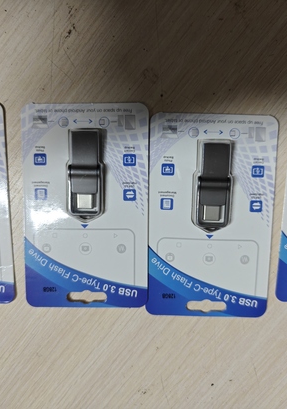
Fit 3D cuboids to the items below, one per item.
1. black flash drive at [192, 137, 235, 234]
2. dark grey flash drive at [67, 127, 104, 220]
[{"bbox_3d":[0.038,-0.009,0.192,0.017,0.007,0.047,1,96,1],"label":"black flash drive"},{"bbox_3d":[-0.031,-0.015,0.192,0.017,0.007,0.047,1,96,1],"label":"dark grey flash drive"}]

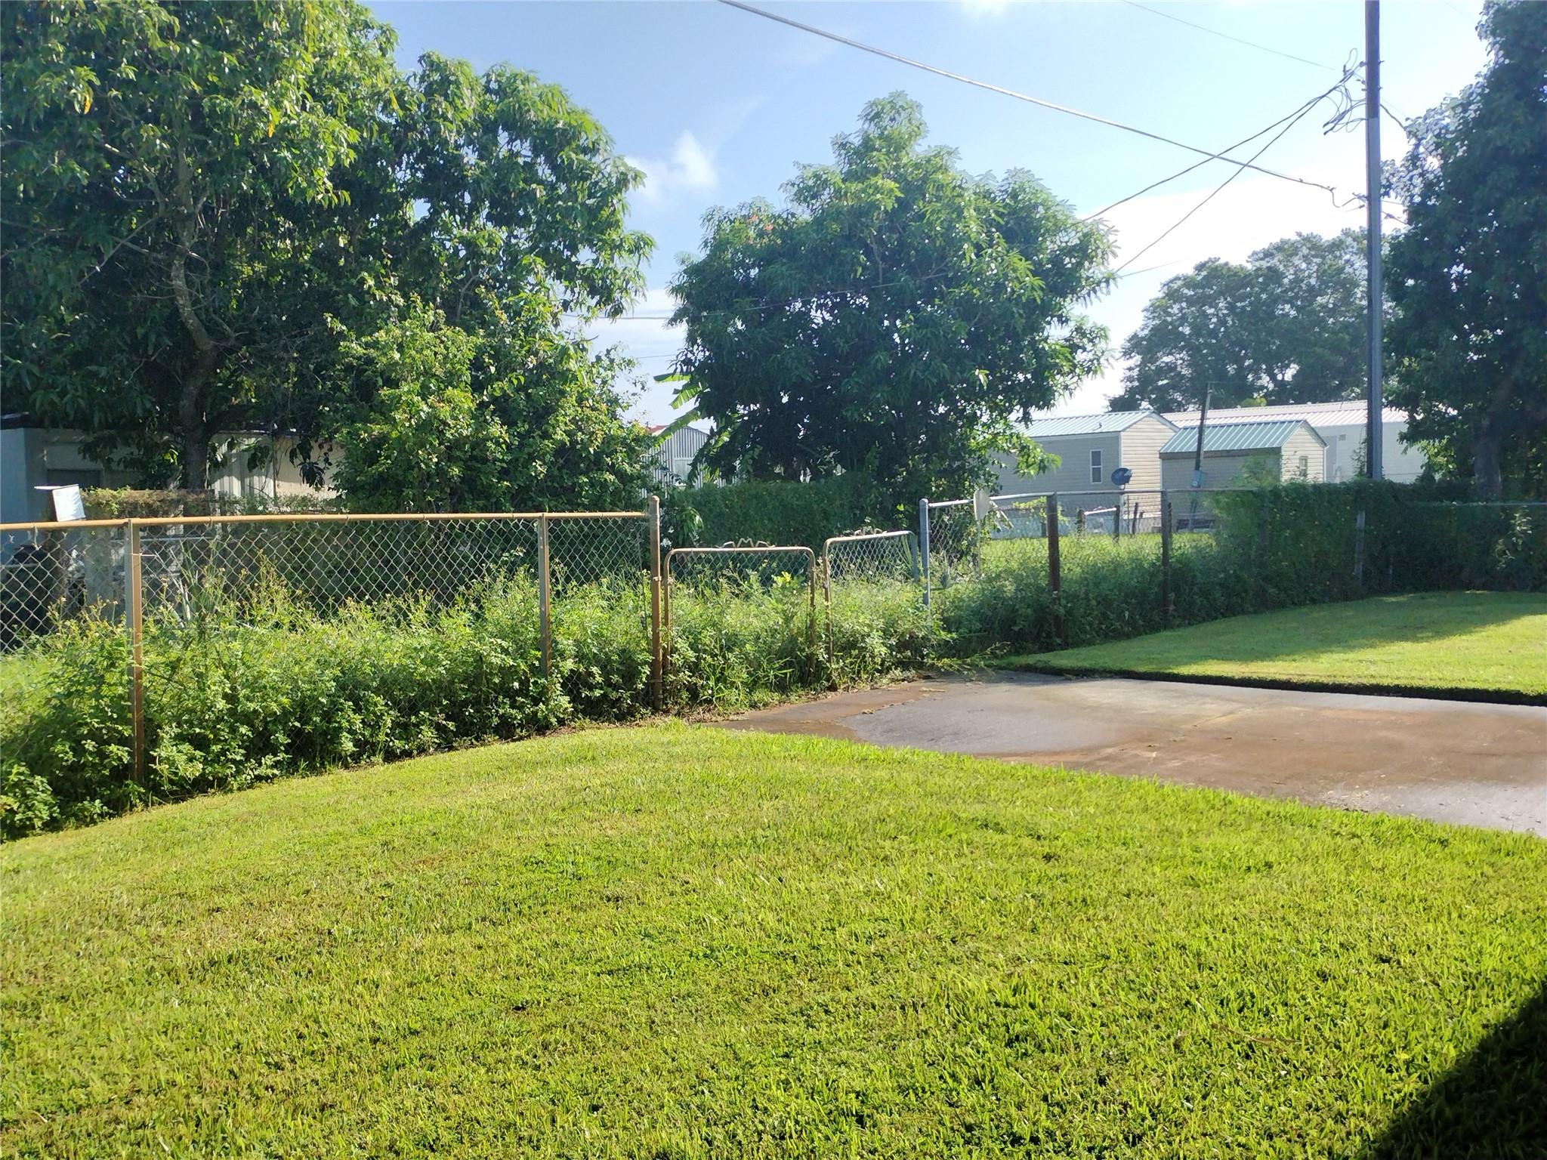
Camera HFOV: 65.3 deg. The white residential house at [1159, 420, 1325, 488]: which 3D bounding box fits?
[{"bbox_3d":[14.002,-3.032,36.035,2.600,3.200,3.820,-4,5,-39],"label":"white residential house"}]

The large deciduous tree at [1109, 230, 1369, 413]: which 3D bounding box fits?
[{"bbox_3d":[23.062,-9.997,57.490,14.200,13.800,13.000,-1,4,0],"label":"large deciduous tree"}]

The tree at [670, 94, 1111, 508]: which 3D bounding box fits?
[{"bbox_3d":[1.626,-3.288,16.819,6.300,6.850,6.000,-1,4,0],"label":"tree"}]

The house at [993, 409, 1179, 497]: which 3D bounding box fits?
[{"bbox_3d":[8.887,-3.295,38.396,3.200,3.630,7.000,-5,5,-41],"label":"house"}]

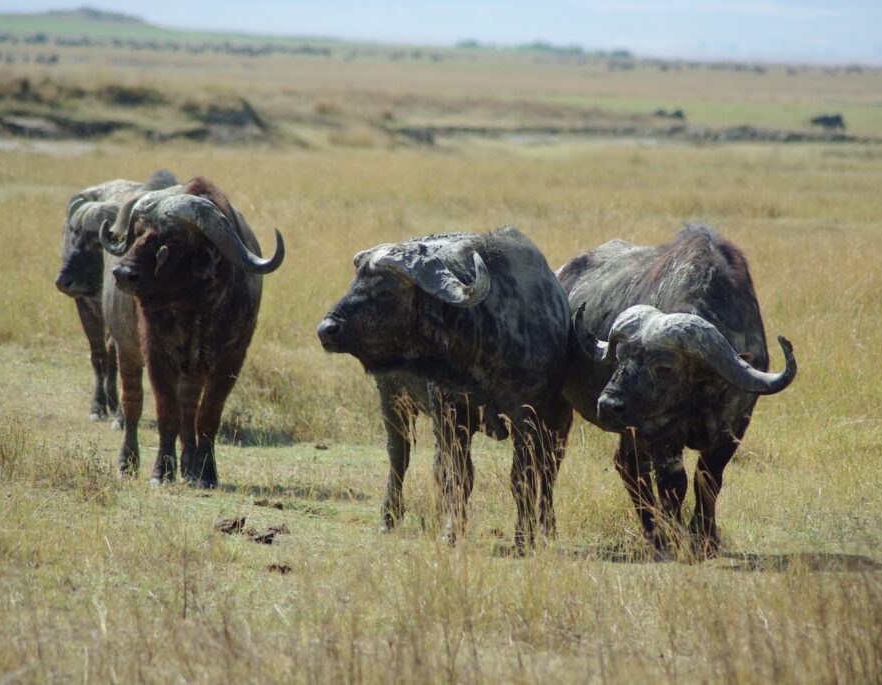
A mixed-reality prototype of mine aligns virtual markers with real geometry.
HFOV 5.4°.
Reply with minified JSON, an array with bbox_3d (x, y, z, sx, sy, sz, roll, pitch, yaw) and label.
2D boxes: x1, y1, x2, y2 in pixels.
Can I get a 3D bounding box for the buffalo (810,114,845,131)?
[{"bbox_3d":[26.327,-15.019,640.000,2.200,1.270,0.620,2,2,0],"label":"buffalo"}]

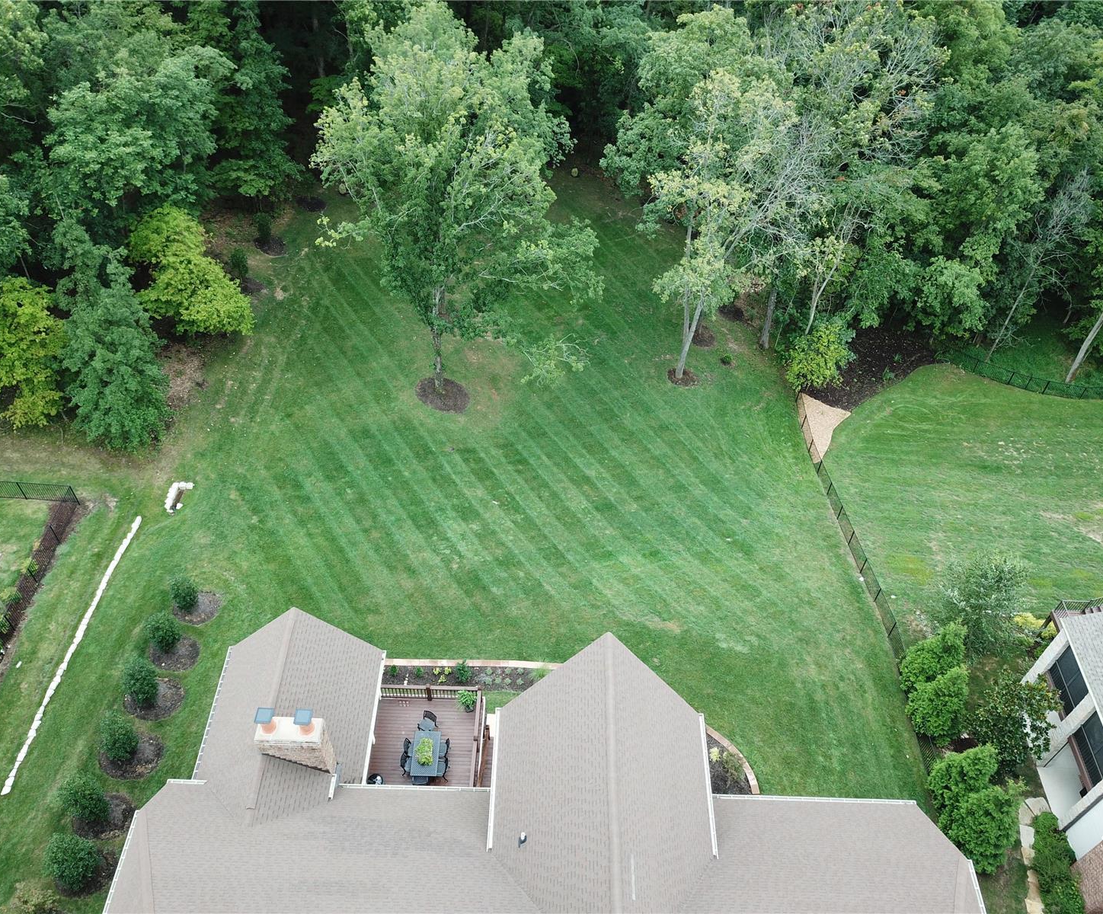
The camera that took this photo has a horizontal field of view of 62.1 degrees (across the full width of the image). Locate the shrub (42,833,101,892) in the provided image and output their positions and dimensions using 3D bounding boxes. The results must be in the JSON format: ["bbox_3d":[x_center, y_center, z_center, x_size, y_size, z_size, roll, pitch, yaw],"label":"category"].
[{"bbox_3d":[-16.546,13.983,31.594,1.800,2.000,1.800,2,47,-1],"label":"shrub"}]

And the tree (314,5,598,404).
[{"bbox_3d":[-5.083,-10.772,44.532,13.000,20.500,13.000,2,47,0],"label":"tree"}]

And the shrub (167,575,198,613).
[{"bbox_3d":[-15.626,5.893,38.917,1.250,2.000,1.250,2,47,0],"label":"shrub"}]

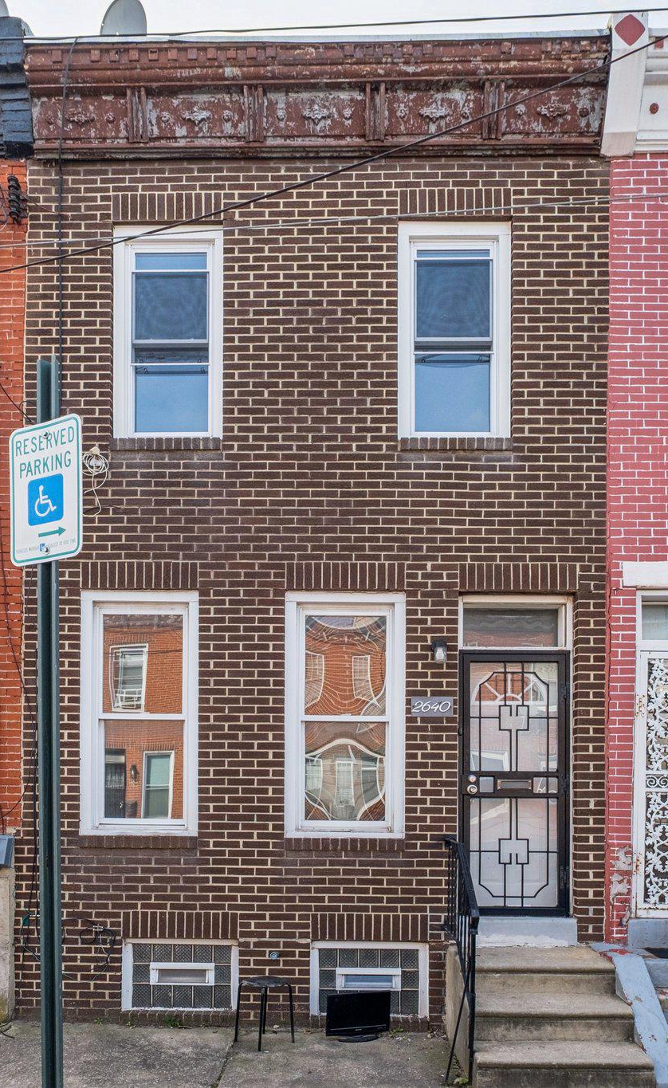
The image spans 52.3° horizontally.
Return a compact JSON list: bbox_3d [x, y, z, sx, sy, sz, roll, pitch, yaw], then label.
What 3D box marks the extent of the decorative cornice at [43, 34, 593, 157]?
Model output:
[{"bbox_3d":[-0.116,-3.220,4.930,4.200,0.720,0.320,0,0,1],"label":"decorative cornice"}]

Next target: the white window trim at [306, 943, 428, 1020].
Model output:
[{"bbox_3d":[0.266,3.279,5.115,0.887,0.561,0.110,0,0,1],"label":"white window trim"}]

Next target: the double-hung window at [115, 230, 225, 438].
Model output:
[{"bbox_3d":[-1.254,-1.603,5.155,0.827,1.600,0.120,0,0,1],"label":"double-hung window"}]

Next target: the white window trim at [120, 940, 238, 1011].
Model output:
[{"bbox_3d":[-1.193,3.341,5.255,0.829,0.527,0.110,0,-2,1],"label":"white window trim"}]

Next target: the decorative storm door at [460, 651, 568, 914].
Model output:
[{"bbox_3d":[1.396,1.852,5.280,0.835,2.024,0.080,0,-2,1],"label":"decorative storm door"}]

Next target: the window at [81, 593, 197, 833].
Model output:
[{"bbox_3d":[-1.504,1.302,5.240,0.884,1.836,0.120,0,-2,1],"label":"window"}]

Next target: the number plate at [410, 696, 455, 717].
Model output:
[{"bbox_3d":[0.743,1.234,5.180,0.349,0.155,0.020,0,-2,1],"label":"number plate"}]

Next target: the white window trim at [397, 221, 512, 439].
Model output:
[{"bbox_3d":[0.908,-1.605,5.112,0.848,1.623,0.120,0,0,1],"label":"white window trim"}]

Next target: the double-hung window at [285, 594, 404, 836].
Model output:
[{"bbox_3d":[0.086,1.286,5.108,0.910,1.845,0.120,0,0,1],"label":"double-hung window"}]

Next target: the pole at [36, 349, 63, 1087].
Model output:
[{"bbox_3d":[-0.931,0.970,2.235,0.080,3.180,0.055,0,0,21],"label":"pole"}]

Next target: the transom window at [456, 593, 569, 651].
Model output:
[{"bbox_3d":[1.398,0.606,5.250,0.866,0.438,0.120,0,-2,1],"label":"transom window"}]

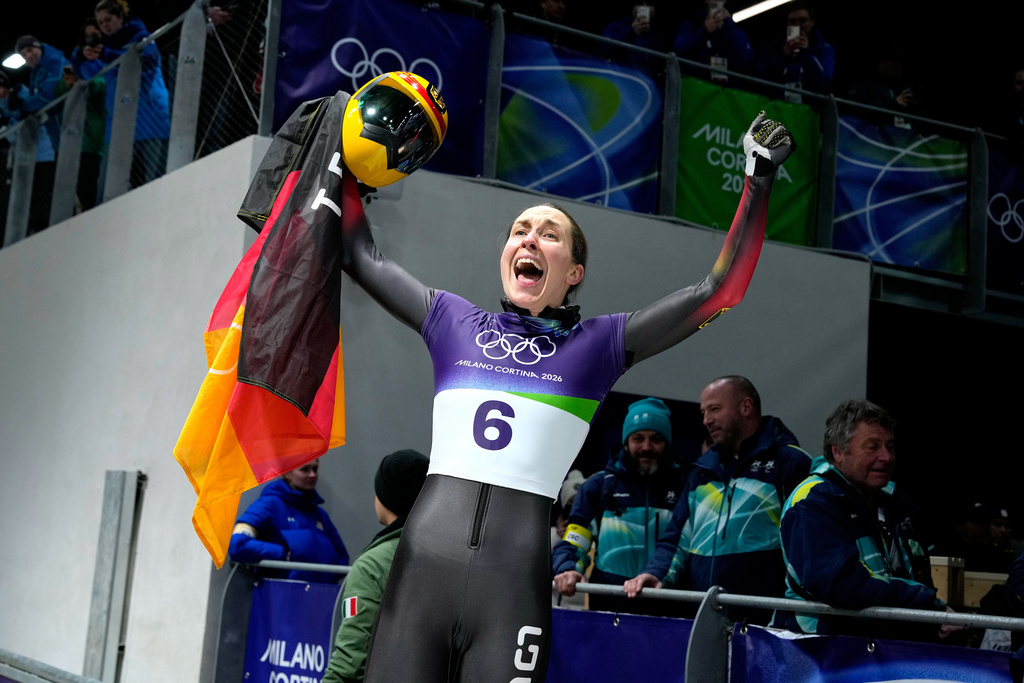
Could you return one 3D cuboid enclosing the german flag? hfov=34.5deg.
[{"bbox_3d":[-0.509,-0.030,3.498,0.370,1.000,0.300,3,-10,8],"label":"german flag"}]

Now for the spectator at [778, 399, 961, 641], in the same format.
[{"bbox_3d":[0.977,1.006,4.660,0.470,1.720,0.540,-5,-13,43],"label":"spectator"}]

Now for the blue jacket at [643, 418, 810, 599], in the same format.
[{"bbox_3d":[0.692,0.643,5.225,0.570,0.780,0.420,-2,-12,33],"label":"blue jacket"}]

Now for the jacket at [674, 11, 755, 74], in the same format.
[{"bbox_3d":[1.247,-1.688,10.240,0.560,0.760,0.420,4,-10,4],"label":"jacket"}]

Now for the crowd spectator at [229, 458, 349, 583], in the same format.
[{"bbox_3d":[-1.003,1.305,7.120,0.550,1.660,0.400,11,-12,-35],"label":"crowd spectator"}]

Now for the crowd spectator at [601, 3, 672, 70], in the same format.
[{"bbox_3d":[0.746,-1.327,10.375,0.540,1.720,0.420,5,-10,-4],"label":"crowd spectator"}]

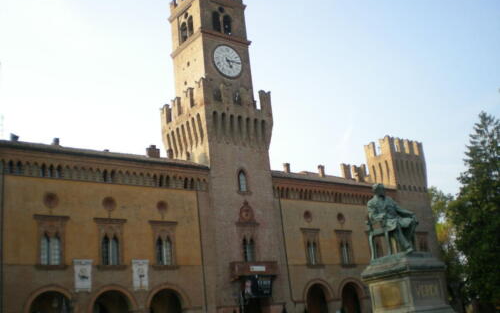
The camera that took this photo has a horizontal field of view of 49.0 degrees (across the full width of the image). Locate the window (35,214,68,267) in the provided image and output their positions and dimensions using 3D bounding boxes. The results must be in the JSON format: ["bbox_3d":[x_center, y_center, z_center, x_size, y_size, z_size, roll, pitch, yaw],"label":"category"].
[{"bbox_3d":[-13.669,5.911,37.641,2.456,3.731,0.400,8,-22,-37],"label":"window"}]

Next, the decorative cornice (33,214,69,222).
[{"bbox_3d":[-13.773,4.261,38.060,2.453,0.421,0.300,8,-22,-37],"label":"decorative cornice"}]

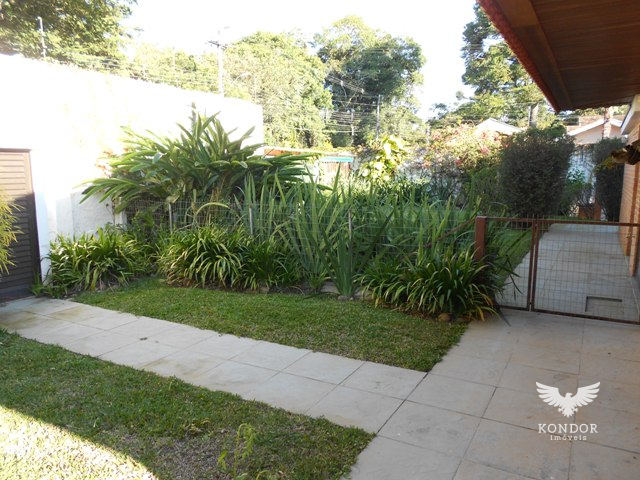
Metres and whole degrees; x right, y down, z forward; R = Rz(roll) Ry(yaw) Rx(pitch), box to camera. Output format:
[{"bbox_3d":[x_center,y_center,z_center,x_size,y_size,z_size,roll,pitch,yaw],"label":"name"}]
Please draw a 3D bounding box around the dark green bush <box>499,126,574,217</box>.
[{"bbox_3d":[6.389,-1.761,14.186,2.200,3.110,2.100,3,8,24],"label":"dark green bush"}]

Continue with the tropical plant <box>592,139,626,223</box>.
[{"bbox_3d":[9.827,-1.975,16.374,1.200,3.040,1.200,4,8,30],"label":"tropical plant"}]

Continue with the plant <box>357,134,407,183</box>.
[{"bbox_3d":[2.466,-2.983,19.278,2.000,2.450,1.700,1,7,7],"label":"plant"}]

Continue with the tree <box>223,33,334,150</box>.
[{"bbox_3d":[-2.869,-8.360,33.230,7.600,11.450,7.200,0,7,-5],"label":"tree"}]

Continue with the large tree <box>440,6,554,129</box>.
[{"bbox_3d":[13.516,-10.358,35.995,9.500,14.940,9.000,3,7,20],"label":"large tree"}]

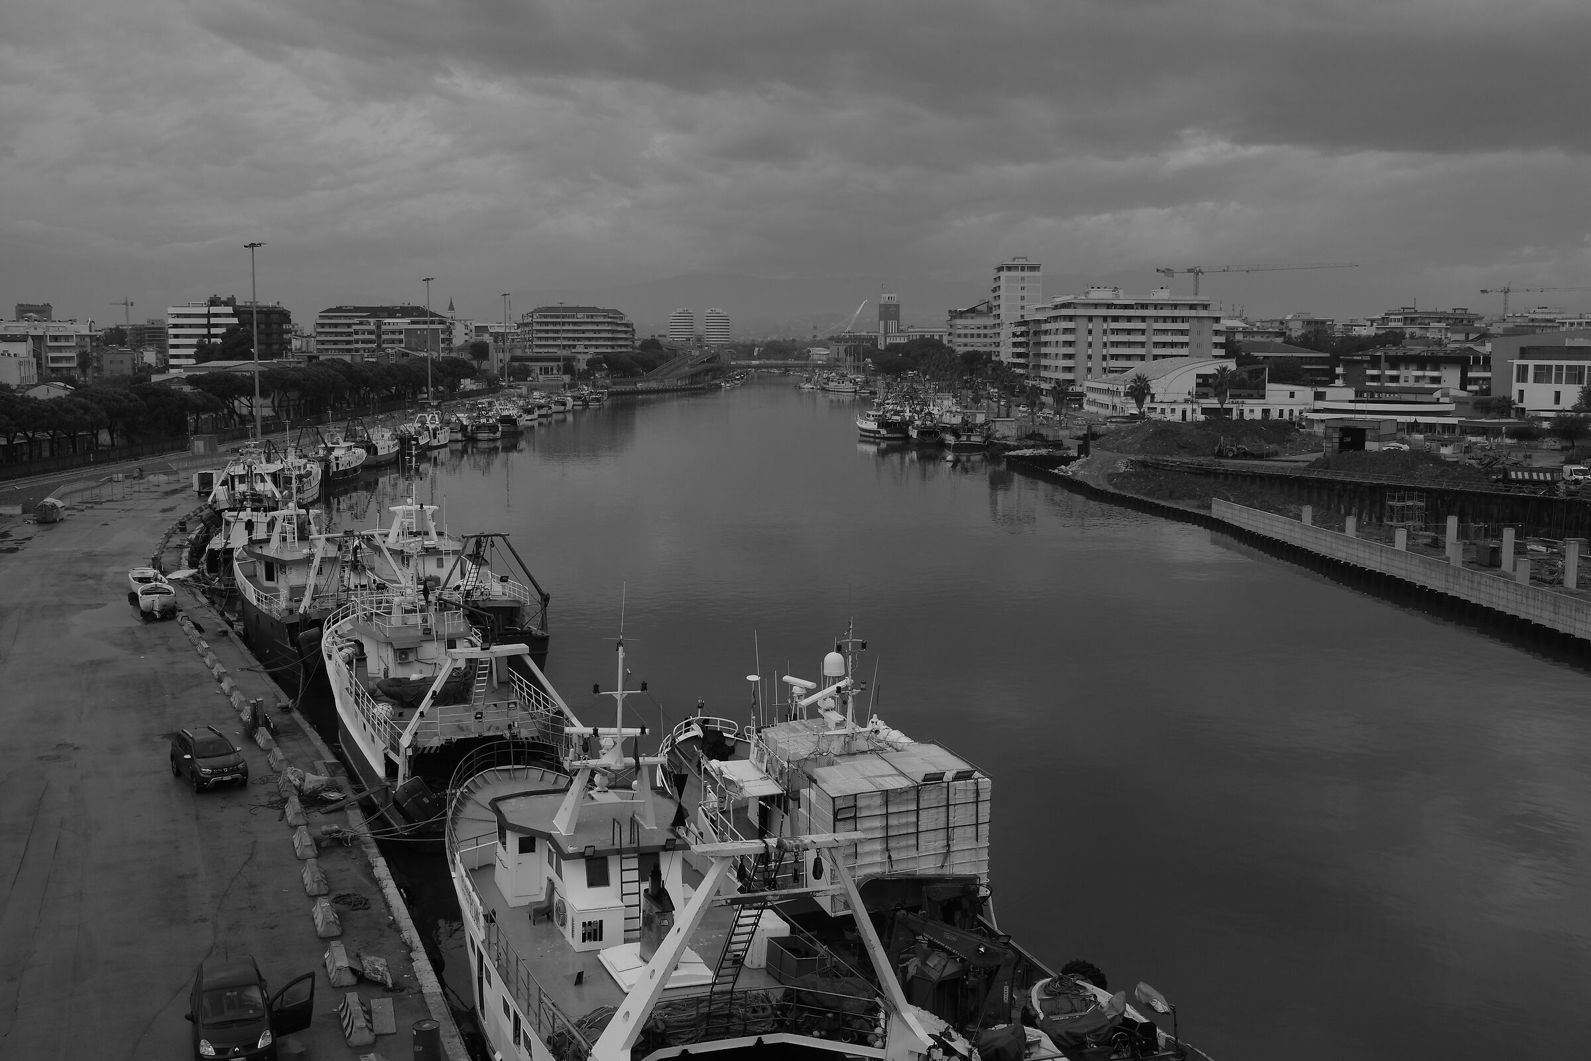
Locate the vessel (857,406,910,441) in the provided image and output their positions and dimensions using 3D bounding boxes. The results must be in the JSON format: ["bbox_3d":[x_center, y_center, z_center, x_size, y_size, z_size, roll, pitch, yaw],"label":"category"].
[{"bbox_3d":[16.109,-19.539,277.775,9.600,6.400,3.400,3,8,25],"label":"vessel"}]

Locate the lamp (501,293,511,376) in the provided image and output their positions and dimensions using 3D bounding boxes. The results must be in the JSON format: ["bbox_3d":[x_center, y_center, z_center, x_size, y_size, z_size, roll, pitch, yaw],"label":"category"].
[{"bbox_3d":[-96.250,-63.200,515.100,2.900,31.030,2.400,1,7,2],"label":"lamp"}]

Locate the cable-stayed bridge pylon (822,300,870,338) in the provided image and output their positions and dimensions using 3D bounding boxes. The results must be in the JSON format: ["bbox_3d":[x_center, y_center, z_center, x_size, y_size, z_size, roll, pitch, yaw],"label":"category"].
[{"bbox_3d":[65.314,-273.592,2031.770,62.000,57.000,12.000,0,7,0],"label":"cable-stayed bridge pylon"}]

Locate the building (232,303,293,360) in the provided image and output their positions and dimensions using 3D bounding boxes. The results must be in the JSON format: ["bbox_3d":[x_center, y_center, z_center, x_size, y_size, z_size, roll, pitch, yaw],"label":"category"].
[{"bbox_3d":[-166.600,-56.750,483.690,16.500,26.000,12.000,0,7,0],"label":"building"}]

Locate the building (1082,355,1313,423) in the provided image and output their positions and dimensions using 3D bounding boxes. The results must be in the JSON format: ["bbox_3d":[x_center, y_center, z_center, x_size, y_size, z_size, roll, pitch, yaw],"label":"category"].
[{"bbox_3d":[88.030,-31.790,342.650,39.500,13.600,42.000,1,7,2],"label":"building"}]

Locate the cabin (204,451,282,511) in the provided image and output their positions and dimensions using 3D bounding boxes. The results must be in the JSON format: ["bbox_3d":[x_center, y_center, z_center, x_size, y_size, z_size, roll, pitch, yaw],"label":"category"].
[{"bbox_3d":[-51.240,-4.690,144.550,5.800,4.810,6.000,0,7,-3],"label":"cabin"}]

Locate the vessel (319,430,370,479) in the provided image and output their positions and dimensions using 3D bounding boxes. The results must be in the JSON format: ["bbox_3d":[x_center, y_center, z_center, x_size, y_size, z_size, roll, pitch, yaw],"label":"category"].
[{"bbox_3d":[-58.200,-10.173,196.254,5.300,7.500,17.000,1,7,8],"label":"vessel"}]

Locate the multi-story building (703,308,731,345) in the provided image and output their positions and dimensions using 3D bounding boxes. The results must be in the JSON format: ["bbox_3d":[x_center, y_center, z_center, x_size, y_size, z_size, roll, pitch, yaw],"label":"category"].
[{"bbox_3d":[-78.966,-201.955,1572.095,25.000,46.800,25.000,0,7,0],"label":"multi-story building"}]

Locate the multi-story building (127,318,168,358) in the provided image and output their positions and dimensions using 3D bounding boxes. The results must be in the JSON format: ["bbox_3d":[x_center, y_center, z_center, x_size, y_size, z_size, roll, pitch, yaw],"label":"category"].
[{"bbox_3d":[-482.660,-140.700,1151.440,29.000,28.000,16.000,0,7,0],"label":"multi-story building"}]

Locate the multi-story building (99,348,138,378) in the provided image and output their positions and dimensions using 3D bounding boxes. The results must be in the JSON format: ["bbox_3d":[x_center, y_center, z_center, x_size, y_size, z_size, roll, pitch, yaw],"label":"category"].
[{"bbox_3d":[-215.770,-51.160,493.460,9.800,12.500,9.000,0,7,0],"label":"multi-story building"}]

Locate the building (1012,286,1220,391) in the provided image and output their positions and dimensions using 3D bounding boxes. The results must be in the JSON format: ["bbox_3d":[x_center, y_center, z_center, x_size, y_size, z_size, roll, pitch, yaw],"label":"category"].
[{"bbox_3d":[87.170,-50.530,426.930,39.620,30.410,84.000,1,7,1],"label":"building"}]

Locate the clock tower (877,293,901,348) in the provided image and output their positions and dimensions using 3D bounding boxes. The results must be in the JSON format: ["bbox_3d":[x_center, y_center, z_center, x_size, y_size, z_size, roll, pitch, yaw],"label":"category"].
[{"bbox_3d":[56.950,-122.010,942.150,10.000,42.500,10.000,-3,8,-20],"label":"clock tower"}]

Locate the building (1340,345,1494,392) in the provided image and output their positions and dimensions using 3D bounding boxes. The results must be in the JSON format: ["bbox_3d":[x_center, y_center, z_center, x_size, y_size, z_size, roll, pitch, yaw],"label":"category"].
[{"bbox_3d":[150.798,-37.586,376.634,34.500,14.700,15.000,3,8,24],"label":"building"}]

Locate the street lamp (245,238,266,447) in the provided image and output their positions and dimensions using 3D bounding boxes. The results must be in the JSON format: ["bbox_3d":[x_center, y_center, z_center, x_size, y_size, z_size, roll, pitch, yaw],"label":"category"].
[{"bbox_3d":[-85.531,-29.754,244.878,3.200,30.800,2.800,-2,7,-17],"label":"street lamp"}]

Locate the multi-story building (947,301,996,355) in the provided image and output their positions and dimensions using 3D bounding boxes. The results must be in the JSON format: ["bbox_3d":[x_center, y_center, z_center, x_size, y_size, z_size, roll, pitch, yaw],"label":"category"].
[{"bbox_3d":[67.990,-69.240,574.770,19.000,31.460,26.000,1,7,2],"label":"multi-story building"}]

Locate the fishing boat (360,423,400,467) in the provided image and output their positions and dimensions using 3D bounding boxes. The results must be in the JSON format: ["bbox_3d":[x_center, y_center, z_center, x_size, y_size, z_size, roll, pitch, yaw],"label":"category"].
[{"bbox_3d":[-59.150,-12.190,219.090,4.700,5.580,14.500,1,7,6],"label":"fishing boat"}]

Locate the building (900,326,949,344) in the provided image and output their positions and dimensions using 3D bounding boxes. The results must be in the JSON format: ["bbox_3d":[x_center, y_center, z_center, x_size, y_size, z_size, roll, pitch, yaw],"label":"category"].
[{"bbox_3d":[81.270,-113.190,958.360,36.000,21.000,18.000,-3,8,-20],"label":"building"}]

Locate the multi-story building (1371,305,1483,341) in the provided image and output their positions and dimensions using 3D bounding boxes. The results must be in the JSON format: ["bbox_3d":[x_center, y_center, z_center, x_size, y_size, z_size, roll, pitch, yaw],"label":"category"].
[{"bbox_3d":[199.120,-56.210,489.580,31.840,28.500,16.000,1,7,2],"label":"multi-story building"}]

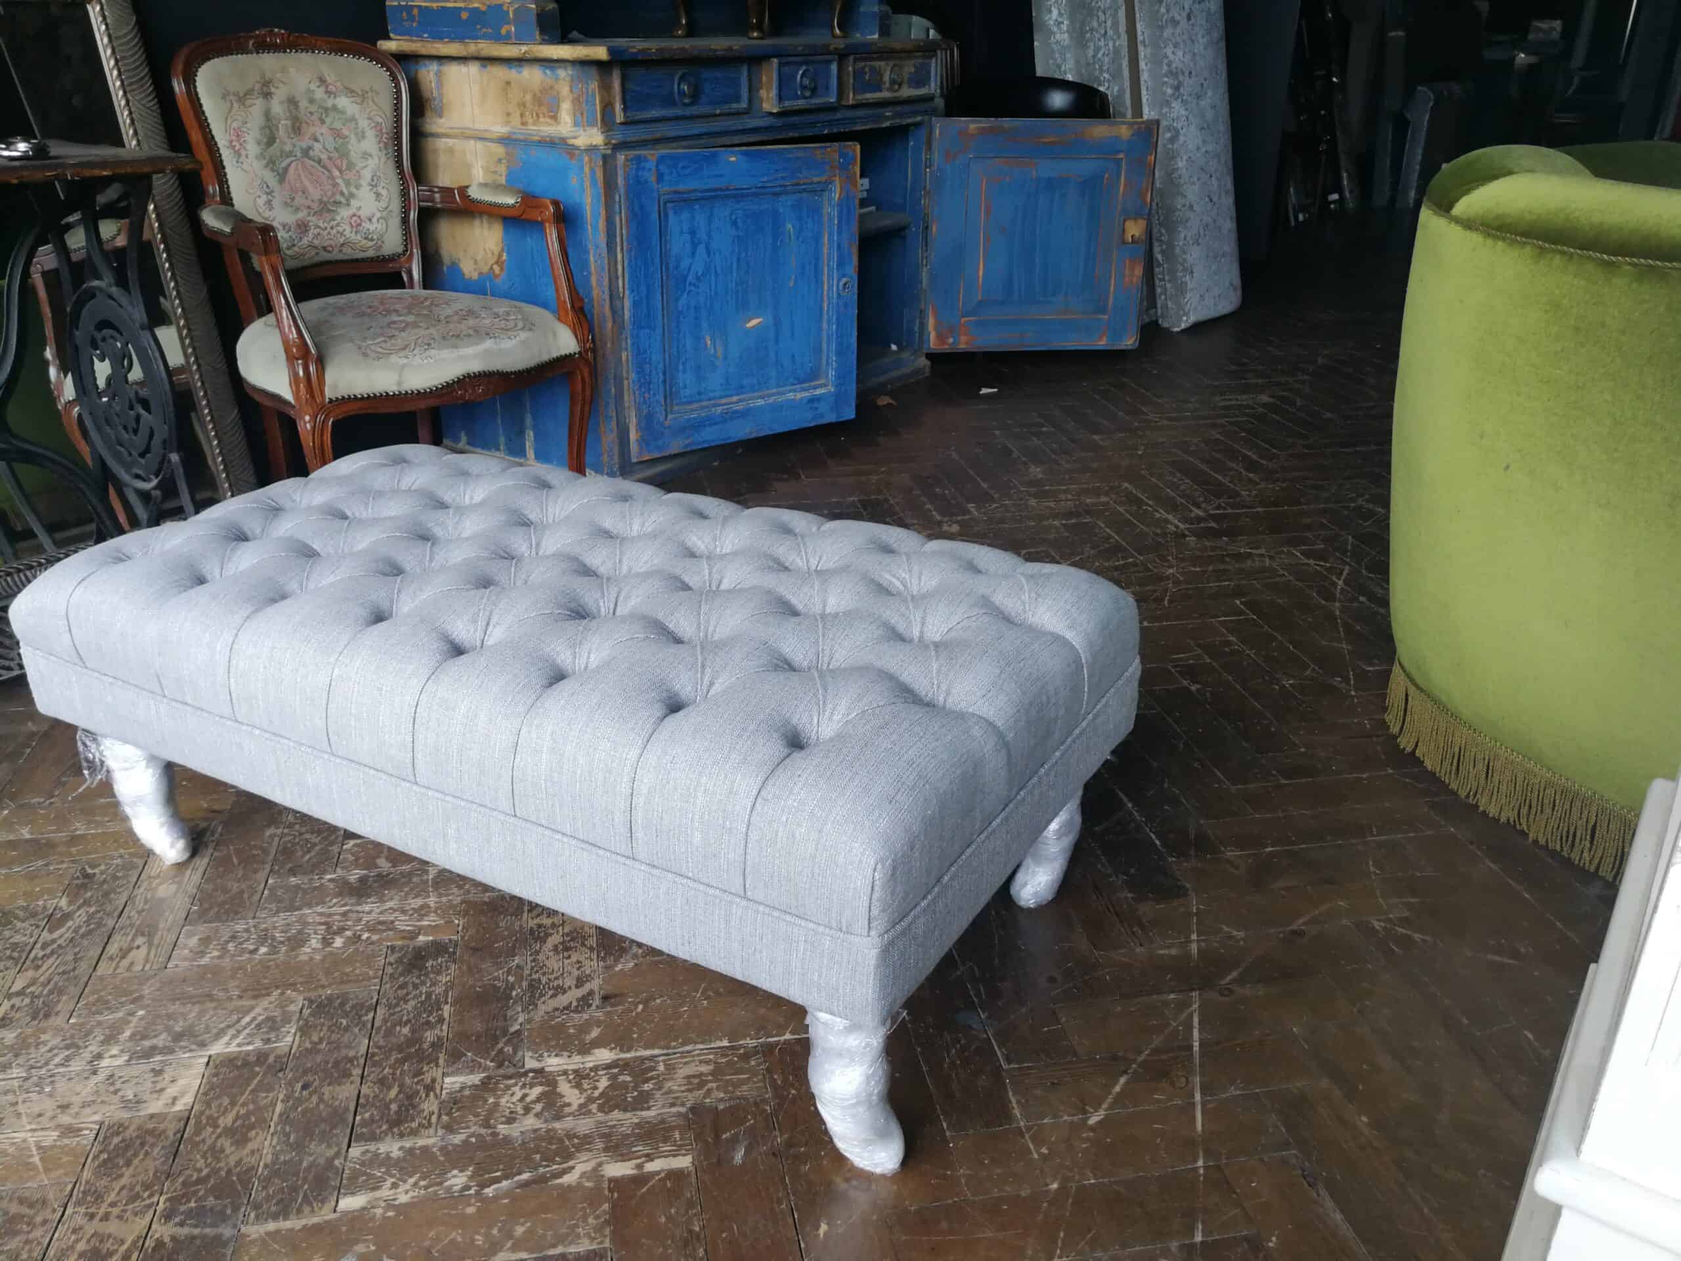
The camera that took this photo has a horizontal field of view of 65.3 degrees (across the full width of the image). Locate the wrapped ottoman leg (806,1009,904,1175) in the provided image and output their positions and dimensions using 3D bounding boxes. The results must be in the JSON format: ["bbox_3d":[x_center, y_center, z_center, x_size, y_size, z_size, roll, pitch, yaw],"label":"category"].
[{"bbox_3d":[0.014,0.370,1.116,0.068,0.197,0.092,-19,29,-40],"label":"wrapped ottoman leg"}]

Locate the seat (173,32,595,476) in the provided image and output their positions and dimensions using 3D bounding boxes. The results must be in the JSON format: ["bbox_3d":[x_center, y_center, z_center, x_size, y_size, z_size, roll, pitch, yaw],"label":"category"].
[{"bbox_3d":[-0.955,-0.694,2.708,0.626,0.995,0.667,-18,28,-40],"label":"seat"}]

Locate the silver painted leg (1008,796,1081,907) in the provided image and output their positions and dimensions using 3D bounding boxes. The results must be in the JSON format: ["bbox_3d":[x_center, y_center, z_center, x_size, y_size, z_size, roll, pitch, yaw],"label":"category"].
[{"bbox_3d":[0.249,0.215,1.518,0.068,0.197,0.092,10,23,22],"label":"silver painted leg"}]

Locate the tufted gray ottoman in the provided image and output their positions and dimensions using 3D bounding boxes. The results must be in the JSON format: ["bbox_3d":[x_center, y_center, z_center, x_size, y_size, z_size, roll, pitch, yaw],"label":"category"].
[{"bbox_3d":[-0.297,0.096,1.517,1.127,0.407,0.641,12,24,28],"label":"tufted gray ottoman"}]

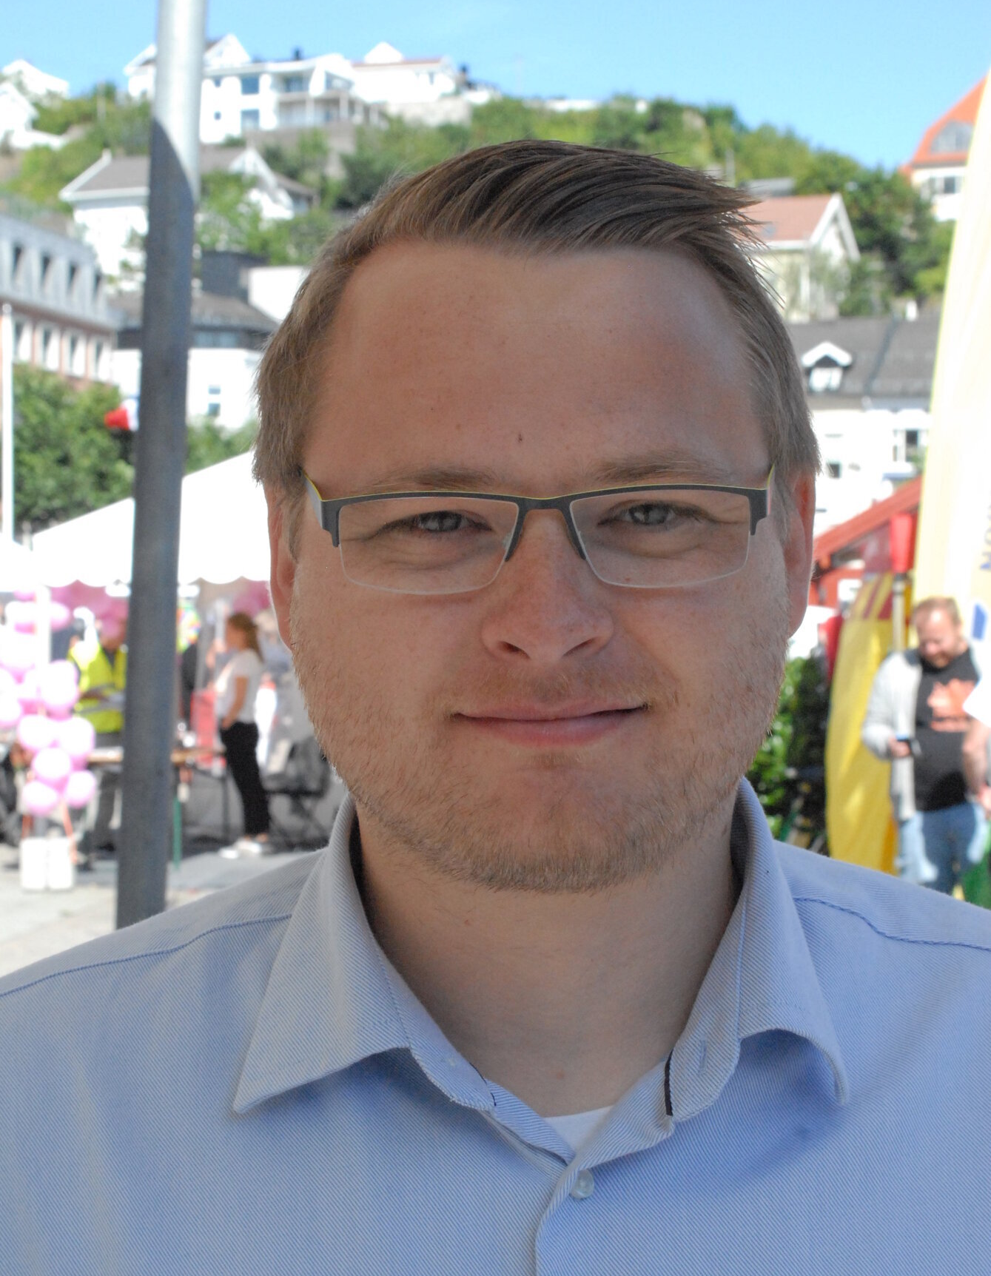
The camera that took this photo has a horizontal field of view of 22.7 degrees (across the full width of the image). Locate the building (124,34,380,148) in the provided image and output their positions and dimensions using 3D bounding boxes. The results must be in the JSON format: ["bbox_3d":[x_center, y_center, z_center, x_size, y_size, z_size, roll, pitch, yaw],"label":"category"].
[{"bbox_3d":[-20.245,-45.354,205.000,19.000,9.200,11.000,0,0,13],"label":"building"}]

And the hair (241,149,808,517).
[{"bbox_3d":[0.013,-0.077,0.820,0.185,0.175,0.205,-1,1,0],"label":"hair"}]

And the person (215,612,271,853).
[{"bbox_3d":[-1.773,0.668,17.300,0.400,1.680,0.460,0,0,-9],"label":"person"}]

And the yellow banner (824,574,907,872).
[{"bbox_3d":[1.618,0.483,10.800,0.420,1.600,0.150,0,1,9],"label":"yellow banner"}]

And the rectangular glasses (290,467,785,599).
[{"bbox_3d":[0.013,-0.041,0.812,0.150,0.042,0.140,-2,9,-1],"label":"rectangular glasses"}]

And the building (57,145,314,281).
[{"bbox_3d":[-18.120,-25.019,145.000,12.000,8.200,9.500,0,0,25],"label":"building"}]

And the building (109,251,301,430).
[{"bbox_3d":[-14.275,-14.538,122.000,10.500,9.000,10.000,0,0,-5],"label":"building"}]

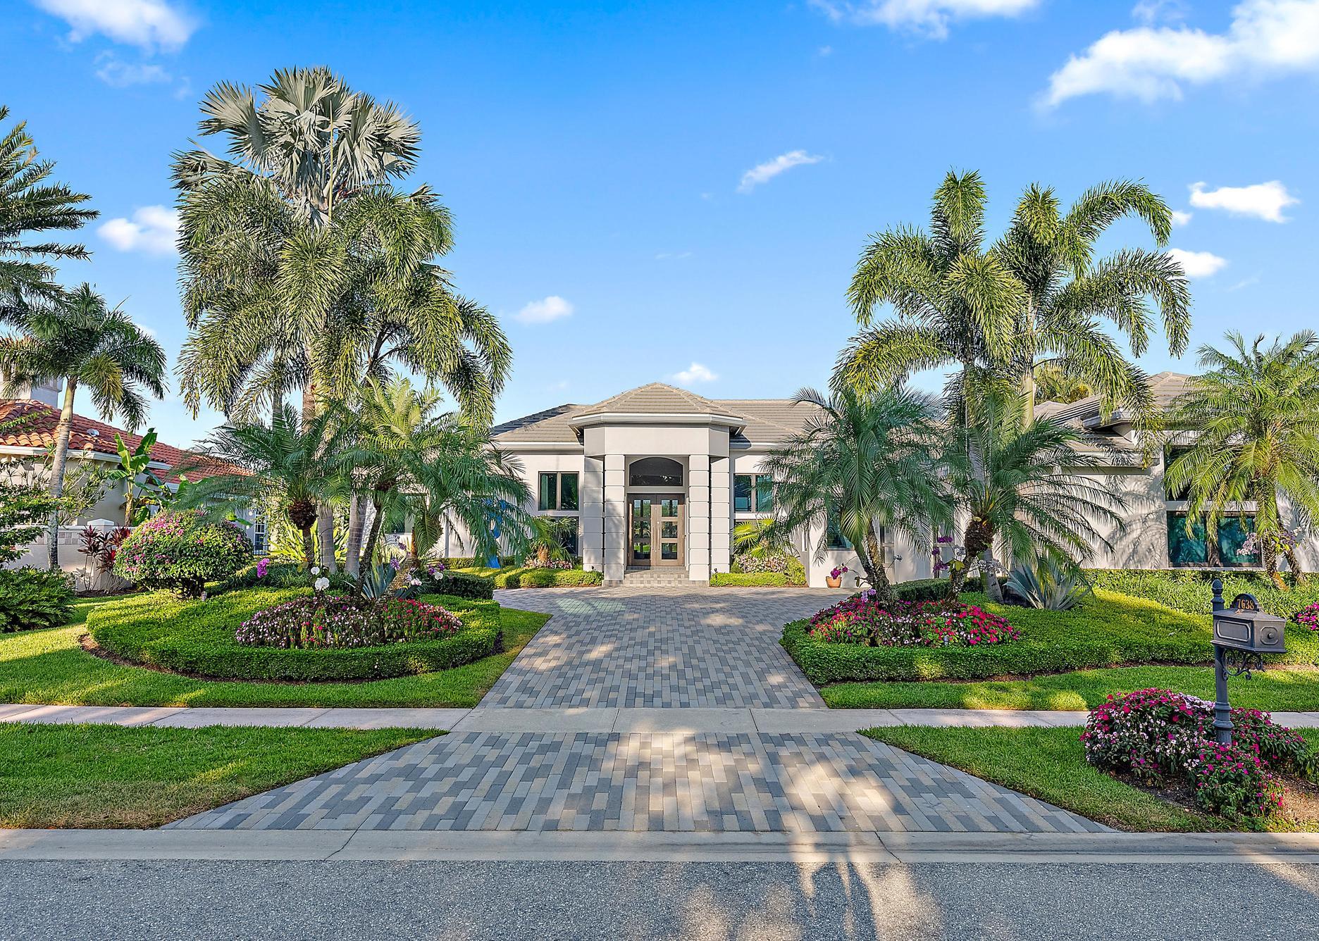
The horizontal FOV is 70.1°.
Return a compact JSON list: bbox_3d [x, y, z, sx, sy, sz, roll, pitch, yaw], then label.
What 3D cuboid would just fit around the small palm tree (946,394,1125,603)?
[{"bbox_3d":[6.779,0.587,17.203,3.360,3.990,3.300,0,-4,0],"label":"small palm tree"}]

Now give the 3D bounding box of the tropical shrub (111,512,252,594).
[{"bbox_3d":[-9.754,1.775,19.222,2.850,1.930,2.700,0,-4,0],"label":"tropical shrub"}]

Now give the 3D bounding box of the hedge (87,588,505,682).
[{"bbox_3d":[-6.350,2.735,16.544,7.500,0.880,7.200,0,-4,0],"label":"hedge"}]

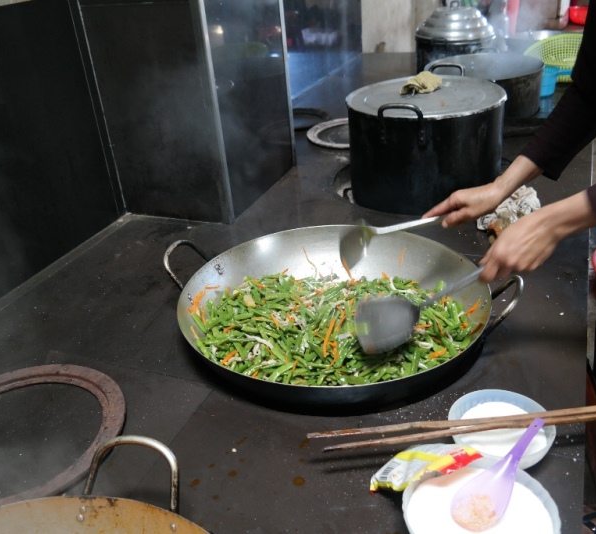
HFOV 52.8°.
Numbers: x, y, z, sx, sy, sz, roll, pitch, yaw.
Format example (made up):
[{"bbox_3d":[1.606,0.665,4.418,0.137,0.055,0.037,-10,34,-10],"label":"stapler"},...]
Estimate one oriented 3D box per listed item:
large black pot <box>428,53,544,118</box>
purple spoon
[{"bbox_3d":[0.730,-0.706,2.382,0.501,0.230,0.454,-23,34,-29],"label":"large black pot"},{"bbox_3d":[0.269,0.263,0.766,0.060,0.040,0.183,22,53,38],"label":"purple spoon"}]

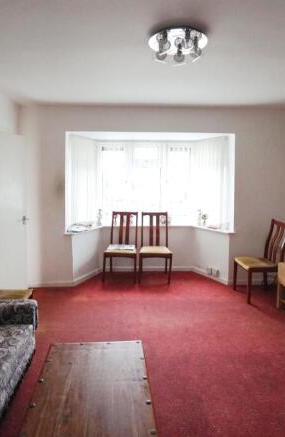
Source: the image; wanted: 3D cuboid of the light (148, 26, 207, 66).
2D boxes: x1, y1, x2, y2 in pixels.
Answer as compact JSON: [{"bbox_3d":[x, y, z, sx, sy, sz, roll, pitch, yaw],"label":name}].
[{"bbox_3d":[0.228,-1.094,1.761,0.385,0.110,0.385,0,7,0],"label":"light"}]

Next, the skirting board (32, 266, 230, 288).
[{"bbox_3d":[-0.165,0.844,4.035,2.700,0.090,0.680,0,7,0],"label":"skirting board"}]

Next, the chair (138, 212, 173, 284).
[{"bbox_3d":[0.172,0.419,3.991,0.460,0.950,0.530,0,7,2],"label":"chair"}]

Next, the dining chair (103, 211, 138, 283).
[{"bbox_3d":[-0.315,0.414,4.020,0.460,0.950,0.530,0,7,2],"label":"dining chair"}]

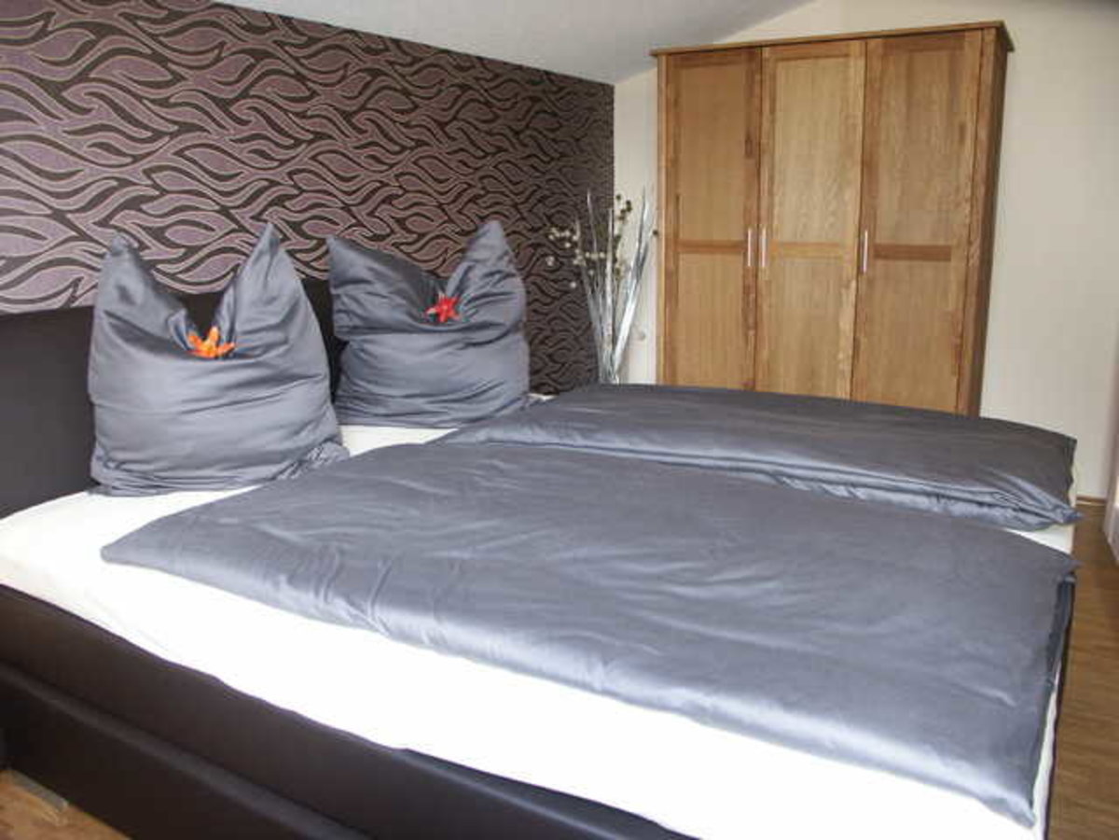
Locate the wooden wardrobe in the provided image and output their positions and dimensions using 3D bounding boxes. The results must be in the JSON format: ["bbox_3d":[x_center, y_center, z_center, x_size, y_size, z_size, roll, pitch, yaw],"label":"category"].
[{"bbox_3d":[1.150,-0.644,4.103,1.420,1.940,0.570,7,15,30],"label":"wooden wardrobe"}]

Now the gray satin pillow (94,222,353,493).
[{"bbox_3d":[-0.884,-0.170,2.385,0.610,0.640,0.310,-8,15,-31],"label":"gray satin pillow"}]

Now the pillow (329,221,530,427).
[{"bbox_3d":[-0.420,-0.332,3.079,0.660,0.640,0.310,-7,14,-25],"label":"pillow"}]

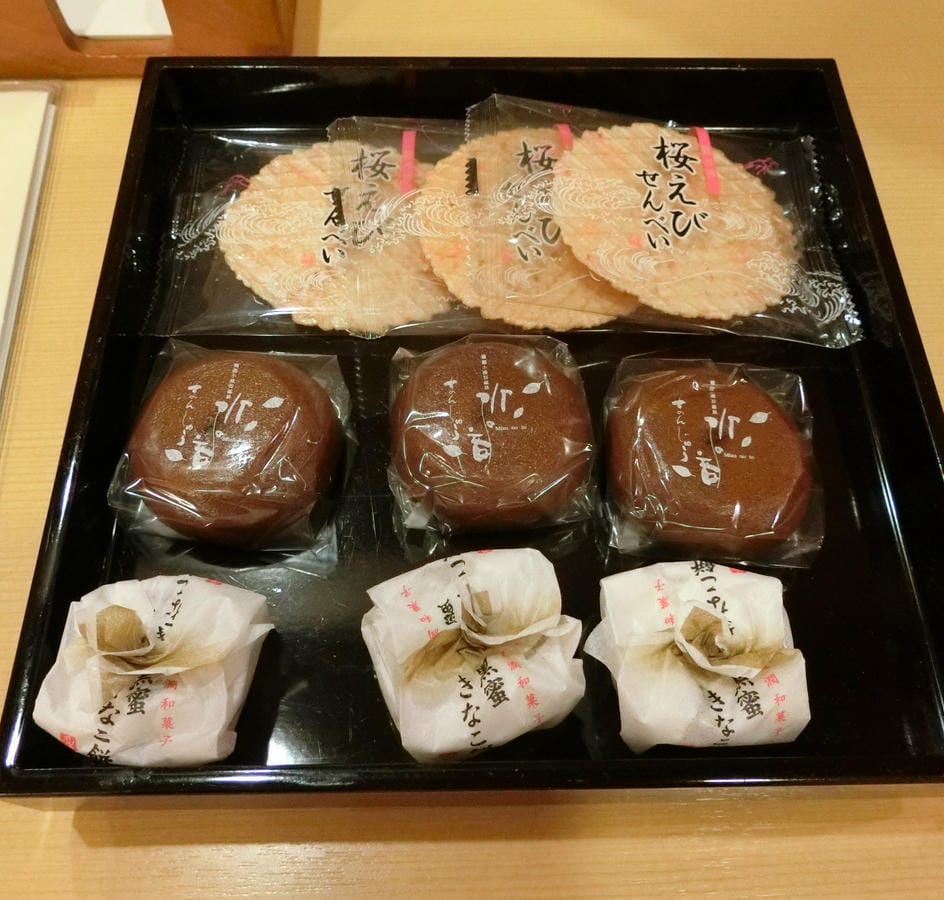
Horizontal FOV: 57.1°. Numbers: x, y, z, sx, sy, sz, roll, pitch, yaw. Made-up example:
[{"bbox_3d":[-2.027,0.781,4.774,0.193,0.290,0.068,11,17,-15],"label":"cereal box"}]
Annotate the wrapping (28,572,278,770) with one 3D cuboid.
[{"bbox_3d":[-0.083,0.058,0.231,0.058,0.033,0.050,5,63,1],"label":"wrapping"}]

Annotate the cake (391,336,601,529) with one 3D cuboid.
[{"bbox_3d":[0.006,-0.007,0.268,0.065,0.030,0.068,-1,63,-1],"label":"cake"}]

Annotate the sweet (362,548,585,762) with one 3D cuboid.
[{"bbox_3d":[0.002,0.053,0.235,0.059,0.033,0.052,-19,65,-10],"label":"sweet"}]

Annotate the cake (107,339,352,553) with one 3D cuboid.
[{"bbox_3d":[-0.072,-0.002,0.264,0.069,0.030,0.071,4,63,1],"label":"cake"}]

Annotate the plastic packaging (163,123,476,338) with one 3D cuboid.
[{"bbox_3d":[-0.046,-0.079,0.313,0.133,0.012,0.098,-1,63,-1],"label":"plastic packaging"}]

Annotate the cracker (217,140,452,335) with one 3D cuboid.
[{"bbox_3d":[-0.047,-0.079,0.313,0.088,0.008,0.089,0,63,-2],"label":"cracker"}]

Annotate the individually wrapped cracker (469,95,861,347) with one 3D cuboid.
[{"bbox_3d":[0.066,-0.082,0.306,0.134,0.014,0.098,4,63,-6],"label":"individually wrapped cracker"}]

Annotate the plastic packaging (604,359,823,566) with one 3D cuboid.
[{"bbox_3d":[0.074,0.000,0.266,0.065,0.029,0.067,3,63,0],"label":"plastic packaging"}]

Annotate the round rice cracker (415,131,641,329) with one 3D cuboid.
[{"bbox_3d":[0.026,-0.080,0.308,0.089,0.008,0.089,2,63,-7],"label":"round rice cracker"}]

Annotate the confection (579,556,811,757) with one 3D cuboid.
[{"bbox_3d":[0.061,0.054,0.236,0.059,0.033,0.051,-1,63,-2],"label":"confection"}]

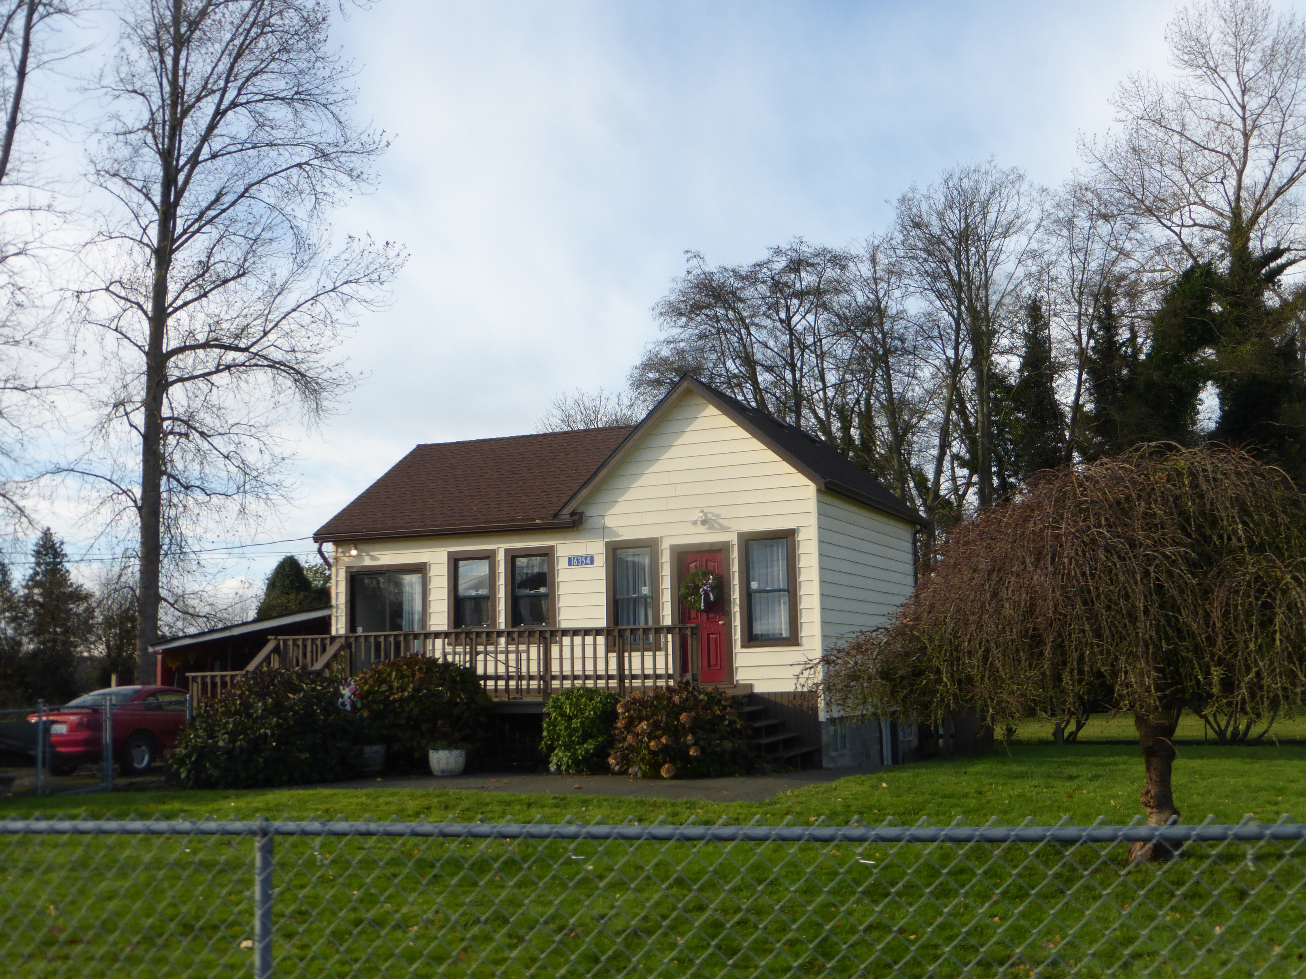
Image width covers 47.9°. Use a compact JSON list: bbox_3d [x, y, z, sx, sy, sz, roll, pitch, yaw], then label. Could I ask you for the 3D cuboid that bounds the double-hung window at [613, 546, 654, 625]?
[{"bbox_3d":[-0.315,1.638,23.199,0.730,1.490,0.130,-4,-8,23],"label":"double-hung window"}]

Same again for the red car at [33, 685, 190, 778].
[{"bbox_3d":[-8.380,4.070,24.950,1.840,1.360,4.600,-4,-8,24],"label":"red car"}]

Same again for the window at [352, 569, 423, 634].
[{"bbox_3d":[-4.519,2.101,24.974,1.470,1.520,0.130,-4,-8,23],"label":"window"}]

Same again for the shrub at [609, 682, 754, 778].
[{"bbox_3d":[0.399,3.278,20.208,1.900,1.380,1.500,-4,-8,23],"label":"shrub"}]

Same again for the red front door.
[{"bbox_3d":[0.792,1.975,22.867,0.840,2.060,0.100,-4,-8,23],"label":"red front door"}]

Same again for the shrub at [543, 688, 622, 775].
[{"bbox_3d":[-1.019,3.395,20.700,1.100,1.220,1.100,-1,-7,0],"label":"shrub"}]

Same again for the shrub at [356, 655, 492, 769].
[{"bbox_3d":[-3.445,3.404,21.934,1.900,1.680,1.500,-4,-8,23],"label":"shrub"}]

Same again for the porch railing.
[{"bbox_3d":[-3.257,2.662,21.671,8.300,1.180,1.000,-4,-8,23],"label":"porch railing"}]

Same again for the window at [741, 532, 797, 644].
[{"bbox_3d":[1.761,1.505,22.455,0.930,1.760,0.120,-4,-8,23],"label":"window"}]

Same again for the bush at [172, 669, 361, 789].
[{"bbox_3d":[-5.335,3.329,20.300,2.550,1.620,1.900,-4,-8,23],"label":"bush"}]

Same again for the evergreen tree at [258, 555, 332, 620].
[{"bbox_3d":[-11.011,4.752,45.072,2.700,5.350,2.700,-4,-8,23],"label":"evergreen tree"}]

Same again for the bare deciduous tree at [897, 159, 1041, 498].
[{"bbox_3d":[10.492,-1.974,48.577,4.900,18.340,4.900,-1,-7,0],"label":"bare deciduous tree"}]

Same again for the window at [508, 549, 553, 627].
[{"bbox_3d":[-1.993,1.690,23.923,0.840,1.440,0.130,-4,-8,23],"label":"window"}]

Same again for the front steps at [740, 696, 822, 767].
[{"bbox_3d":[1.614,3.566,21.353,1.150,1.080,1.650,-4,-8,23],"label":"front steps"}]

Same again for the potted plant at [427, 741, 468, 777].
[{"bbox_3d":[-3.015,3.958,21.579,0.560,0.530,0.560,-1,-7,0],"label":"potted plant"}]

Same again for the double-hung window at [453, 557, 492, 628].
[{"bbox_3d":[-2.988,1.778,24.471,0.700,1.280,0.120,-4,-8,23],"label":"double-hung window"}]

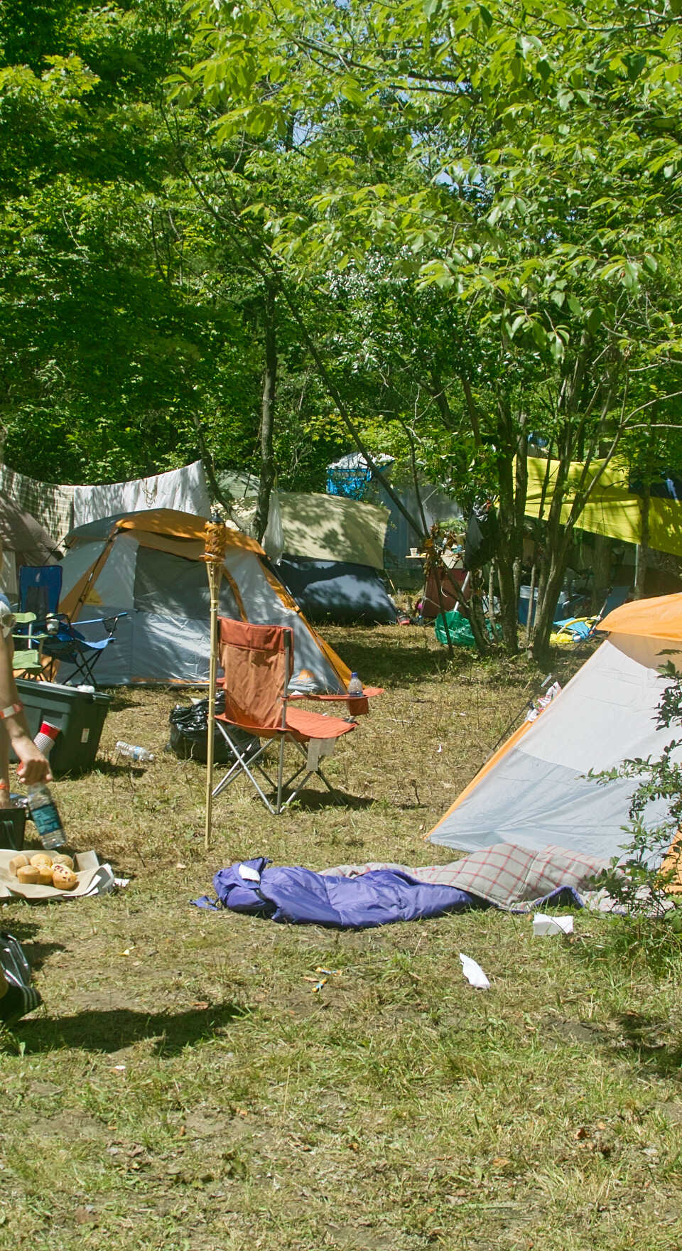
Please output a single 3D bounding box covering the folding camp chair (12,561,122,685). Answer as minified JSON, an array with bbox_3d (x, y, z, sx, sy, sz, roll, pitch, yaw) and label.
[{"bbox_3d":[-1.957,0.020,14.785,0.600,0.900,0.780,3,5,37],"label":"folding camp chair"}]

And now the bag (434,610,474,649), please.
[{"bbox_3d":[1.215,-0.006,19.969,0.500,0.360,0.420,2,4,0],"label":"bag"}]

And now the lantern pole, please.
[{"bbox_3d":[-0.544,0.250,8.538,0.085,1.410,0.085,2,4,0],"label":"lantern pole"}]

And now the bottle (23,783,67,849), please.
[{"bbox_3d":[-0.804,0.500,5.520,0.065,0.205,0.065,-17,3,1],"label":"bottle"}]

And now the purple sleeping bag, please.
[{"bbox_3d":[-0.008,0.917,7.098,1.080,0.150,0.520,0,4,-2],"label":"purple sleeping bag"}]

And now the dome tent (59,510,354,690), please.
[{"bbox_3d":[-1.349,-0.258,15.919,2.250,1.300,2.150,-1,4,-17],"label":"dome tent"}]

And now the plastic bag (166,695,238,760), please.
[{"bbox_3d":[-0.696,0.521,11.161,0.500,0.390,0.420,0,4,-3],"label":"plastic bag"}]

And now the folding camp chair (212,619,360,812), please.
[{"bbox_3d":[-0.239,0.413,9.941,0.580,0.890,0.770,-2,6,-44],"label":"folding camp chair"}]

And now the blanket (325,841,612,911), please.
[{"bbox_3d":[0.523,0.889,7.437,1.130,0.160,0.600,1,4,9],"label":"blanket"}]

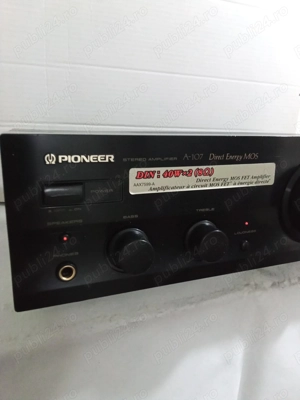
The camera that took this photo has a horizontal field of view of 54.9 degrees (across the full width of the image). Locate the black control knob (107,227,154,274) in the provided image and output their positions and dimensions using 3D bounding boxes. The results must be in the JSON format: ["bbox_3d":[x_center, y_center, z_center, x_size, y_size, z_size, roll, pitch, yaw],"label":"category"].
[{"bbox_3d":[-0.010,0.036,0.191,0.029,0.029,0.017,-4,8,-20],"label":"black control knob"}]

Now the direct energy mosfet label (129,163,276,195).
[{"bbox_3d":[0.044,-0.016,0.213,0.123,0.018,0.001,-4,8,-20],"label":"direct energy mosfet label"}]

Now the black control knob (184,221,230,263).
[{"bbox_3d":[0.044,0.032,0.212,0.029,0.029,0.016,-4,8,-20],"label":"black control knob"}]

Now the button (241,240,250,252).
[{"bbox_3d":[0.076,0.037,0.230,0.007,0.008,0.005,-4,8,-20],"label":"button"}]

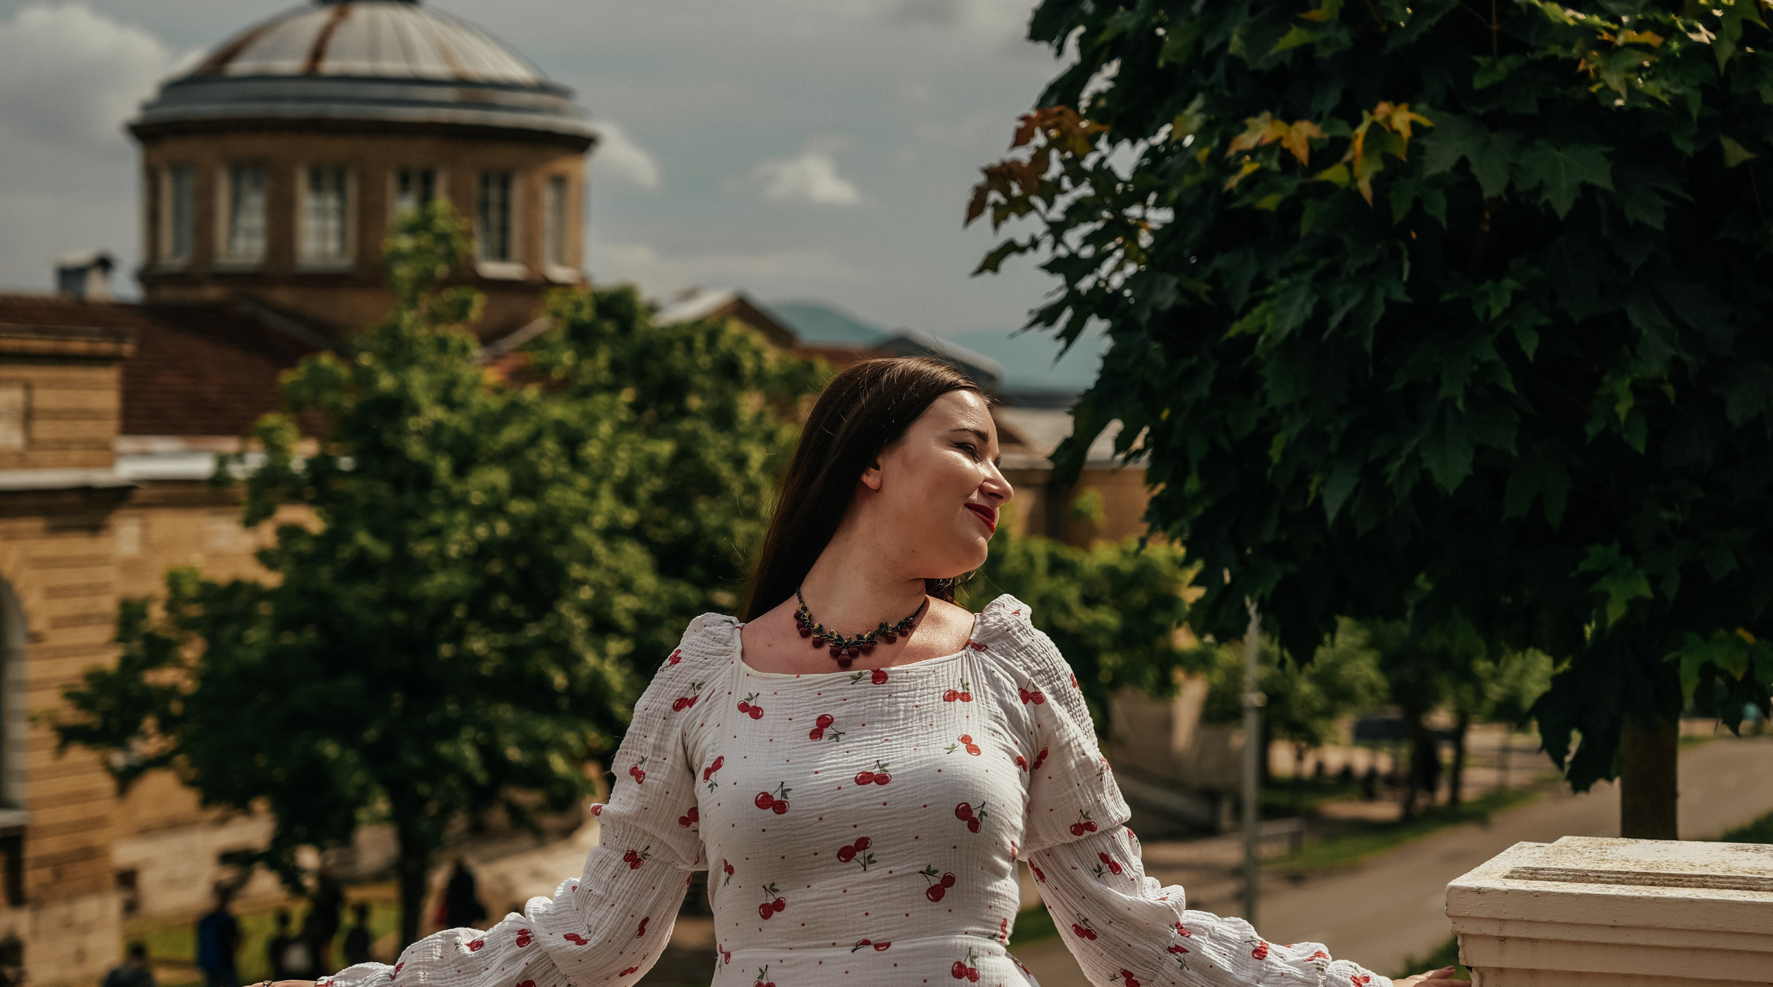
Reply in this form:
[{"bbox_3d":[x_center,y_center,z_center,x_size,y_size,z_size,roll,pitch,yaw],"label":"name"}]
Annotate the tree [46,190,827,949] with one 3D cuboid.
[{"bbox_3d":[-4.809,1.270,37.000,7.900,8.700,7.200,1,2,0],"label":"tree"}]

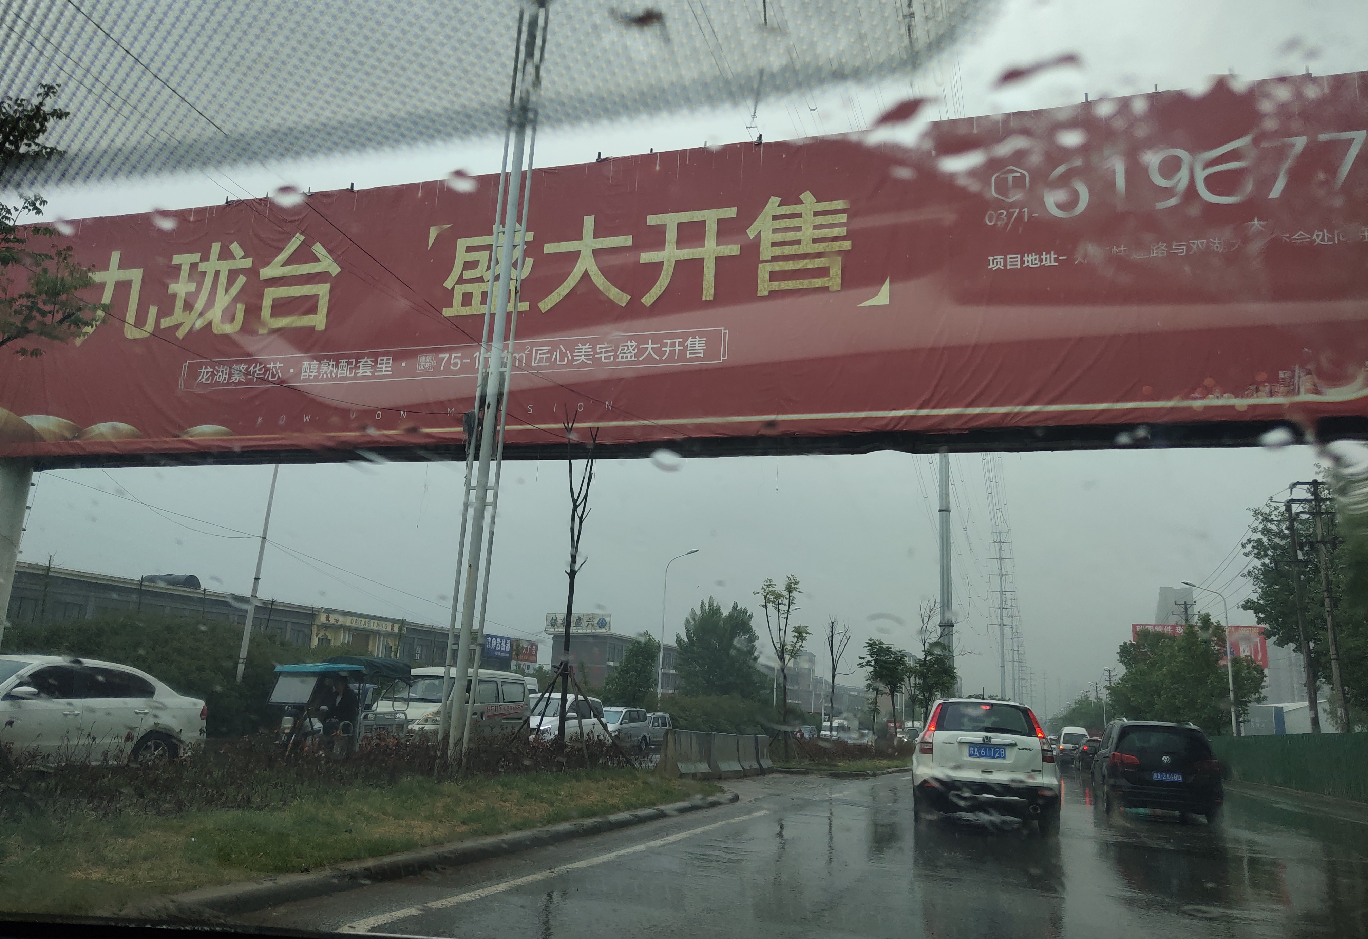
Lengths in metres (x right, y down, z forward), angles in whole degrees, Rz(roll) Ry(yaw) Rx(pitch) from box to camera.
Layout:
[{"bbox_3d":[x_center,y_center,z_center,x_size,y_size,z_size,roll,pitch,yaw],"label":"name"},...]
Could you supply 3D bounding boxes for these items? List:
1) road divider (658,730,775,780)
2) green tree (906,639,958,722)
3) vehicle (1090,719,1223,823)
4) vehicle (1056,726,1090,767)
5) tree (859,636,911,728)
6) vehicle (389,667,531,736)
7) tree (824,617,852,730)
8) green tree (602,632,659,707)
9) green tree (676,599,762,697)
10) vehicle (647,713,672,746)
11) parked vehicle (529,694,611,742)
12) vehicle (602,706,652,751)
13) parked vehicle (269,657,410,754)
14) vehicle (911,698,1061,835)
[{"bbox_3d":[0.953,6.729,28.200,0.550,0.880,9.600,1,-12,15],"label":"road divider"},{"bbox_3d":[16.923,15.546,81.085,3.300,7.492,3.300,-1,-13,16],"label":"green tree"},{"bbox_3d":[8.594,5.463,21.750,1.900,1.720,4.820,1,-12,16],"label":"vehicle"},{"bbox_3d":[20.600,14.586,62.645,1.720,1.980,5.000,-1,-13,16],"label":"vehicle"},{"bbox_3d":[10.026,11.351,59.000,2.400,5.500,2.400,1,-12,16],"label":"tree"},{"bbox_3d":[-5.466,5.787,28.400,1.700,1.950,4.850,1,-12,15],"label":"vehicle"},{"bbox_3d":[7.354,10.319,56.275,1.200,6.497,1.200,-1,-13,16],"label":"tree"},{"bbox_3d":[-3.324,13.535,73.571,2.800,6.638,2.800,-1,-13,16],"label":"green tree"},{"bbox_3d":[2.490,14.204,85.000,5.600,9.700,5.600,1,-12,16],"label":"green tree"},{"bbox_3d":[-2.021,14.046,64.334,1.640,1.830,3.950,-1,-13,16],"label":"vehicle"},{"bbox_3d":[-3.685,7.018,32.200,1.780,1.800,4.600,-1,-13,16],"label":"parked vehicle"},{"bbox_3d":[-2.888,10.830,49.542,1.700,1.750,4.400,-1,-13,16],"label":"vehicle"},{"bbox_3d":[-6.587,4.585,22.800,1.100,1.850,2.950,0,-12,17],"label":"parked vehicle"},{"bbox_3d":[4.240,4.125,16.693,1.820,1.680,4.520,1,-12,14],"label":"vehicle"}]

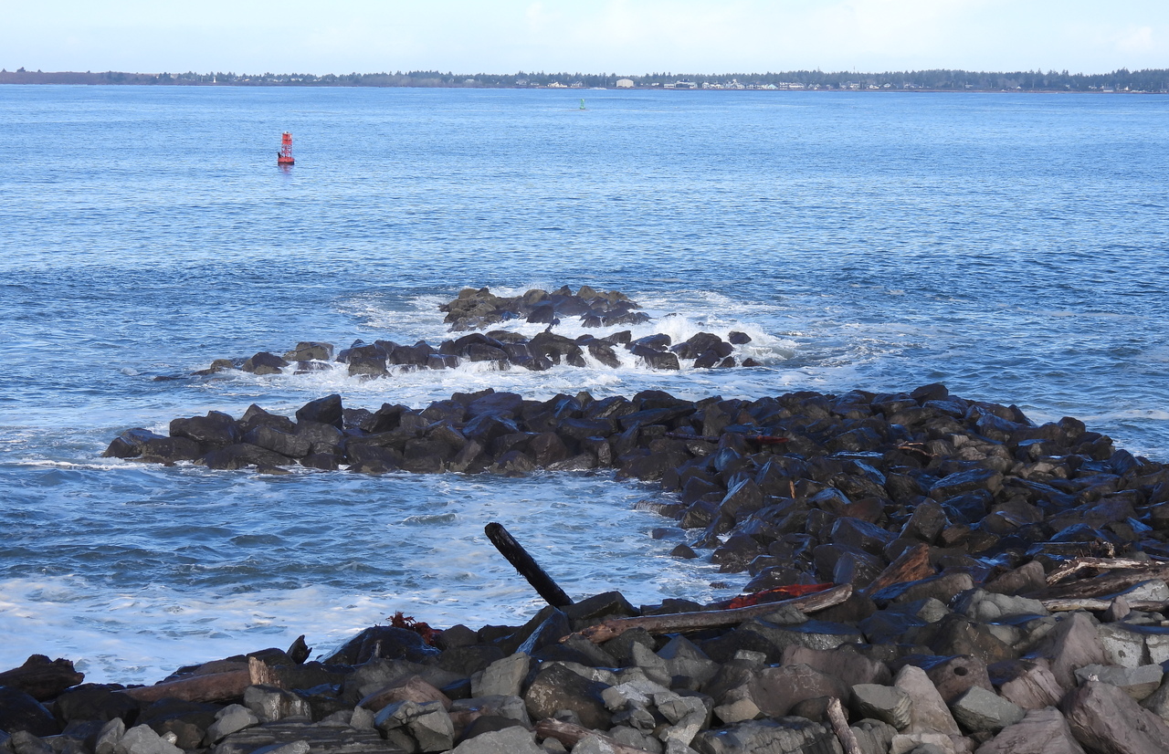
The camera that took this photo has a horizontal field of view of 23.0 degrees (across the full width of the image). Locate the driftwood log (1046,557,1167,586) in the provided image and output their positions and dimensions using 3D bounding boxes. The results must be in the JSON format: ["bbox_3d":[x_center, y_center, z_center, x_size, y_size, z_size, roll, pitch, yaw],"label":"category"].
[{"bbox_3d":[10.605,3.918,58.222,2.500,0.420,0.500,-3,6,-5],"label":"driftwood log"}]

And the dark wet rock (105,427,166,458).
[{"bbox_3d":[-14.909,2.169,95.340,1.950,0.950,1.400,0,6,0],"label":"dark wet rock"}]

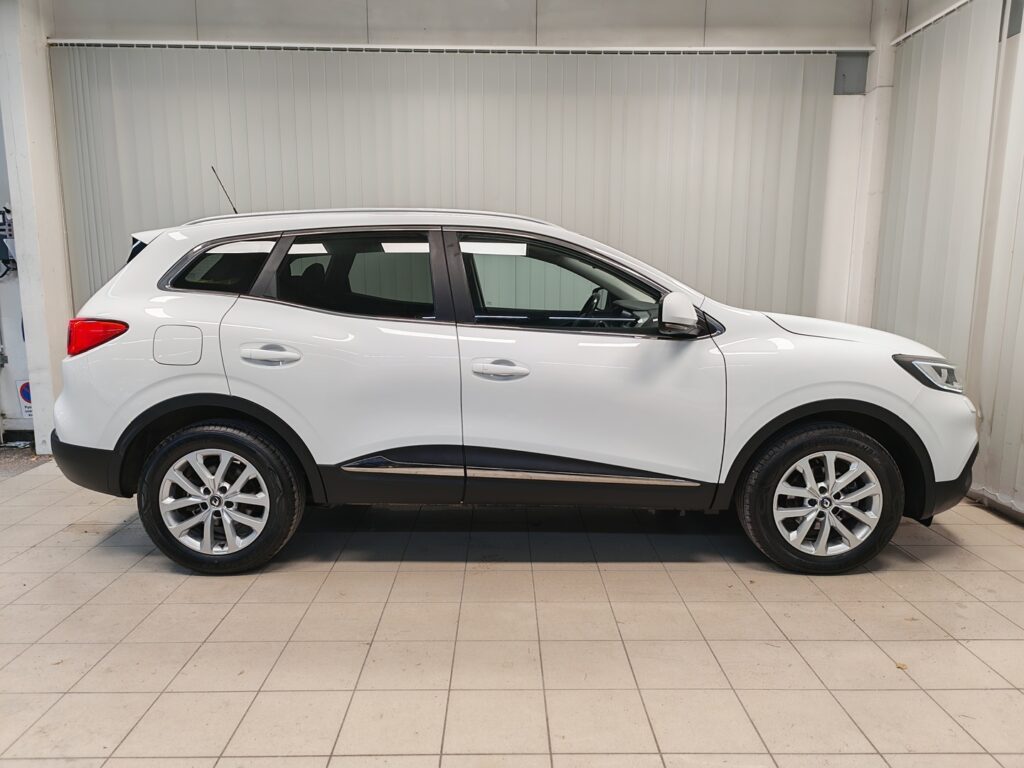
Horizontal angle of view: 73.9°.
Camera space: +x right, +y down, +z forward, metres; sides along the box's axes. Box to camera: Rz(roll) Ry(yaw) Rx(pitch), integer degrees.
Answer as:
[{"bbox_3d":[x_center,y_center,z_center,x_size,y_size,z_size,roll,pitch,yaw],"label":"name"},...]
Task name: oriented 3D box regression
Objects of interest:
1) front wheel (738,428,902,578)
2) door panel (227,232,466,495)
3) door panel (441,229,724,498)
[{"bbox_3d":[1.363,0.494,3.038,0.685,0.685,0.225,0,9,0],"label":"front wheel"},{"bbox_3d":[-0.712,-0.085,2.944,1.015,1.185,0.265,0,9,0],"label":"door panel"},{"bbox_3d":[0.293,-0.076,2.946,1.215,1.200,0.265,0,9,0],"label":"door panel"}]

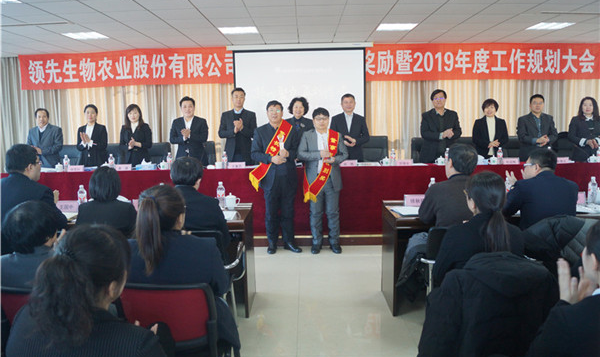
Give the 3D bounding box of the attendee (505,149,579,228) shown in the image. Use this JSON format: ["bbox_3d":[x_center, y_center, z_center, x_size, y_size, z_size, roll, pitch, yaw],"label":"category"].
[{"bbox_3d":[1.585,0.421,3.175,0.540,1.290,0.780,-3,7,-16],"label":"attendee"}]

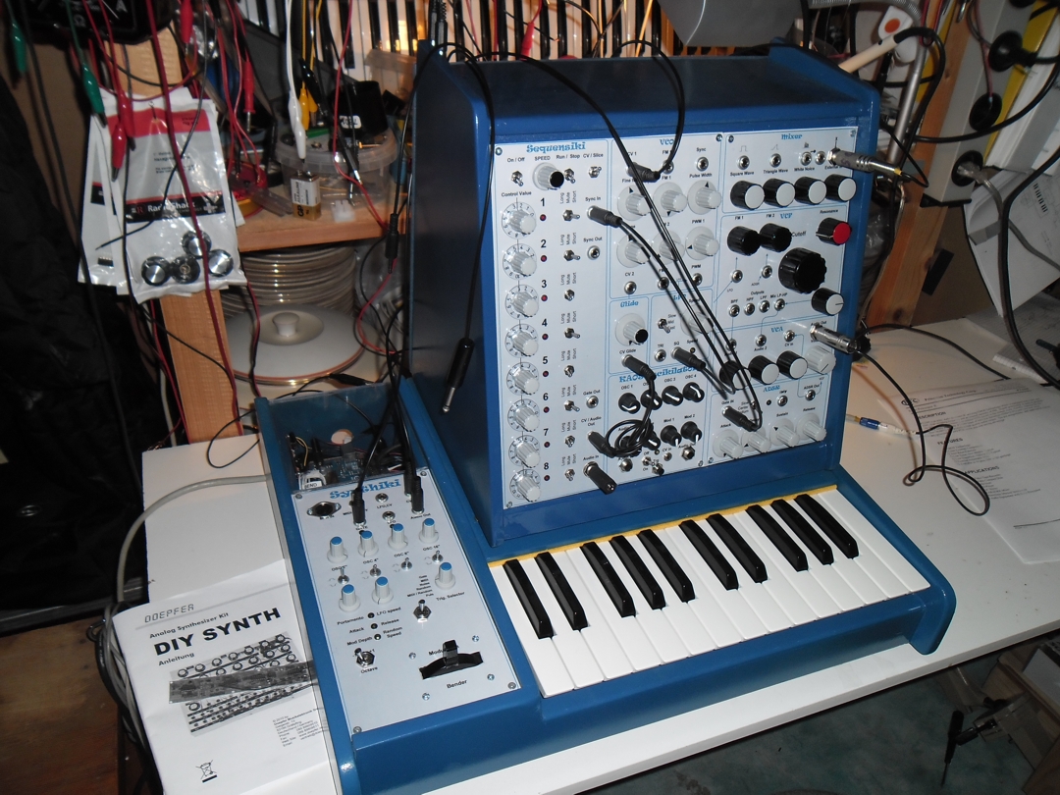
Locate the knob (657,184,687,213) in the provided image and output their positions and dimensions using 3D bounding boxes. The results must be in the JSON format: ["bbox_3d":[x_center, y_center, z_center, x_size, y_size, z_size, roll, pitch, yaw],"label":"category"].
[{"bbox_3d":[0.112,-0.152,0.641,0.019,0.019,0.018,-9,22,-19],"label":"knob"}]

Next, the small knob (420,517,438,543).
[{"bbox_3d":[-0.079,0.104,0.654,0.015,0.017,0.015,4,36,-3],"label":"small knob"}]

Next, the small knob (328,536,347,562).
[{"bbox_3d":[-0.146,0.115,0.628,0.015,0.017,0.015,-9,38,-20],"label":"small knob"}]

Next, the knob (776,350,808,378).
[{"bbox_3d":[0.235,-0.028,0.738,0.022,0.022,0.017,-9,22,-20],"label":"knob"}]

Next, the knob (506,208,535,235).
[{"bbox_3d":[-0.004,-0.122,0.579,0.025,0.025,0.018,-9,23,-20],"label":"knob"}]

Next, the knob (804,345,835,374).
[{"bbox_3d":[0.265,-0.034,0.749,0.022,0.022,0.016,-9,22,-20],"label":"knob"}]

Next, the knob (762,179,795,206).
[{"bbox_3d":[0.201,-0.164,0.666,0.022,0.022,0.015,-9,21,-21],"label":"knob"}]

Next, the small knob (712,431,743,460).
[{"bbox_3d":[0.181,0.045,0.740,0.028,0.028,0.018,-9,22,-20],"label":"small knob"}]

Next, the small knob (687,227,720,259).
[{"bbox_3d":[0.142,-0.122,0.664,0.026,0.026,0.018,-9,22,-20],"label":"small knob"}]

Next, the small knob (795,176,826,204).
[{"bbox_3d":[0.233,-0.170,0.684,0.021,0.021,0.017,-9,22,-19],"label":"small knob"}]

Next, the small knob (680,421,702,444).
[{"bbox_3d":[0.139,0.031,0.698,0.017,0.017,0.011,-9,23,-20],"label":"small knob"}]

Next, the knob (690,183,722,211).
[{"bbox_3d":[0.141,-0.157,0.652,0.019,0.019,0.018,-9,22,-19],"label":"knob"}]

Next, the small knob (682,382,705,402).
[{"bbox_3d":[0.142,-0.003,0.711,0.017,0.017,0.013,-9,22,-19],"label":"small knob"}]

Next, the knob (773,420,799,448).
[{"bbox_3d":[0.238,0.035,0.761,0.026,0.026,0.017,-9,22,-20],"label":"knob"}]

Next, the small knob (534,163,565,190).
[{"bbox_3d":[0.015,-0.155,0.585,0.020,0.020,0.021,-9,21,-21],"label":"small knob"}]

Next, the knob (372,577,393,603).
[{"bbox_3d":[-0.107,0.139,0.601,0.015,0.017,0.015,-9,38,-20],"label":"knob"}]

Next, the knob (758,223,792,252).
[{"bbox_3d":[0.205,-0.132,0.688,0.021,0.021,0.017,-9,22,-19],"label":"knob"}]

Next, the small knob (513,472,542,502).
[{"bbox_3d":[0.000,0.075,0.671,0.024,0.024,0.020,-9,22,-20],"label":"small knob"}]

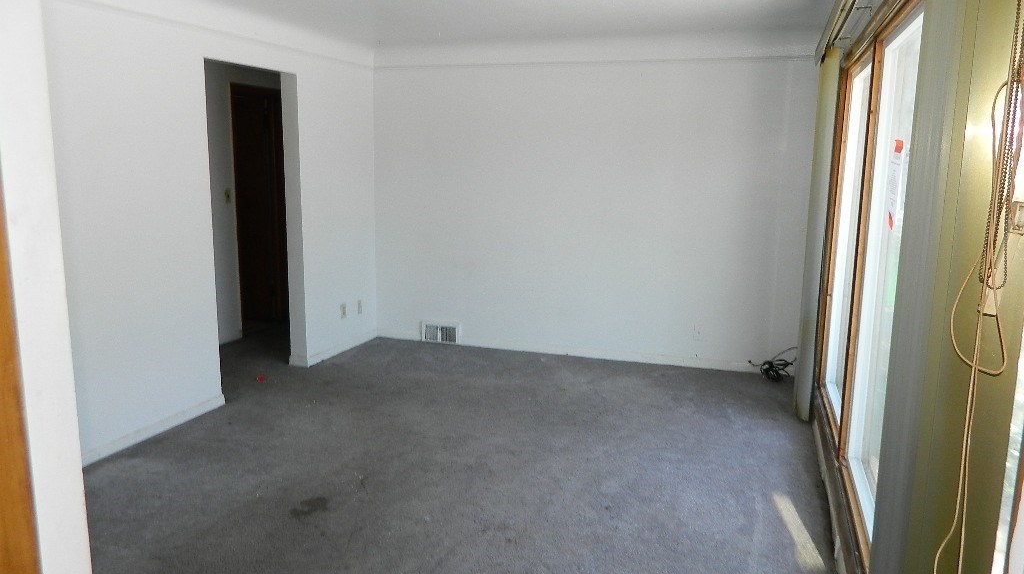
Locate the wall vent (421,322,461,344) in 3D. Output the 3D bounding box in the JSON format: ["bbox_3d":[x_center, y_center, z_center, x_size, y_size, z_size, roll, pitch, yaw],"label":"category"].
[{"bbox_3d":[-0.598,0.390,6.198,0.355,0.168,0.030,4,10,19],"label":"wall vent"}]

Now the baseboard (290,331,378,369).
[{"bbox_3d":[-1.414,0.474,5.949,0.171,0.072,1.020,4,10,19],"label":"baseboard"}]

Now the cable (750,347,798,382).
[{"bbox_3d":[1.875,0.561,5.295,0.350,0.200,0.180,4,10,19],"label":"cable"}]

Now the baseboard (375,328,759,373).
[{"bbox_3d":[0.355,0.503,5.905,3.220,0.072,0.018,4,10,19],"label":"baseboard"}]

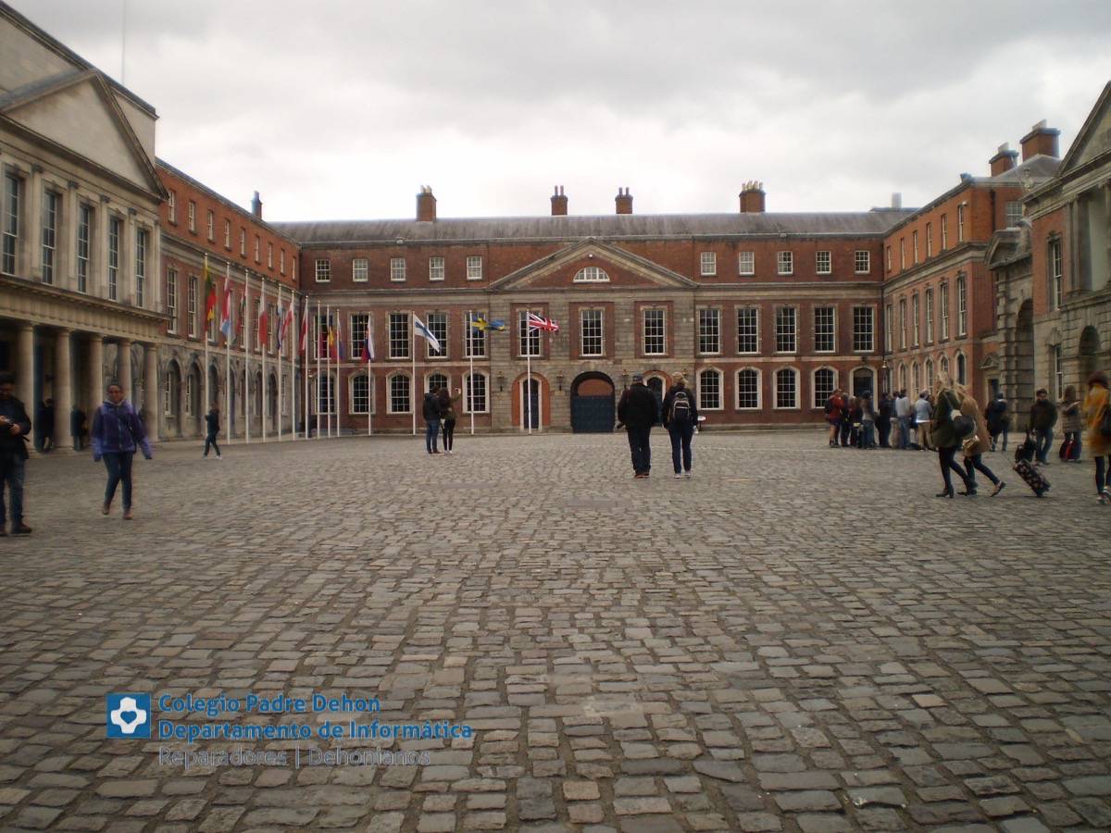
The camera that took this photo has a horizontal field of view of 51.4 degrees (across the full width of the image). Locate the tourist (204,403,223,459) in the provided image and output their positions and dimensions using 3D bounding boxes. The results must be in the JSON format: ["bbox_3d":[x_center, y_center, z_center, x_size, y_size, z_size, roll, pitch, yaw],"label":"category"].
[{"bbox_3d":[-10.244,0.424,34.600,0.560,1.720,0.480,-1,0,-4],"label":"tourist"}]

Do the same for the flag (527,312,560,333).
[{"bbox_3d":[-0.781,-6.070,75.000,2.100,1.350,0.500,-1,0,2],"label":"flag"}]

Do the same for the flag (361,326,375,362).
[{"bbox_3d":[-12.169,-4.898,75.000,0.800,2.600,0.400,-1,0,2],"label":"flag"}]

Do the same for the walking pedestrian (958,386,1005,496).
[{"bbox_3d":[6.062,0.337,16.500,0.700,1.620,0.520,-1,0,5],"label":"walking pedestrian"}]

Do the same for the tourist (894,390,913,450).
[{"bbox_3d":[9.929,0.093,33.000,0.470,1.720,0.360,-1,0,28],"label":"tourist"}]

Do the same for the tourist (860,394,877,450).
[{"bbox_3d":[9.479,0.140,35.000,0.380,1.720,0.460,-1,0,-39],"label":"tourist"}]

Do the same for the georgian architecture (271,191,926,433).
[{"bbox_3d":[2.712,-7.559,84.969,42.500,17.400,12.500,-1,0,2],"label":"georgian architecture"}]

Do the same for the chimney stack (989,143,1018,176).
[{"bbox_3d":[27.631,-15.790,71.113,0.900,2.000,2.600,-1,0,2],"label":"chimney stack"}]

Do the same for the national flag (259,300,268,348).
[{"bbox_3d":[-14.359,-4.597,56.800,0.500,2.350,0.400,-1,0,2],"label":"national flag"}]

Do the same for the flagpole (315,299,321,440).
[{"bbox_3d":[-13.717,-2.684,67.000,0.120,8.000,0.120,-1,0,2],"label":"flagpole"}]

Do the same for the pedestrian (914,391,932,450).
[{"bbox_3d":[10.561,0.106,33.200,0.540,1.760,0.400,-1,0,24],"label":"pedestrian"}]

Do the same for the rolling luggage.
[{"bbox_3d":[6.679,0.863,16.200,0.240,0.560,0.360,-44,0,0],"label":"rolling luggage"}]

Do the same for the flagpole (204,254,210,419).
[{"bbox_3d":[-14.349,-2.727,47.600,0.130,8.000,0.130,-1,0,2],"label":"flagpole"}]

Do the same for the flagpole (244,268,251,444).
[{"bbox_3d":[-14.147,-2.744,53.100,0.120,8.000,0.120,-1,0,2],"label":"flagpole"}]

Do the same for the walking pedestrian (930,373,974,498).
[{"bbox_3d":[5.369,0.256,15.600,0.600,1.680,0.500,-1,0,2],"label":"walking pedestrian"}]

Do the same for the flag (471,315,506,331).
[{"bbox_3d":[-4.292,-5.991,74.400,2.250,1.080,0.350,-1,0,2],"label":"flag"}]

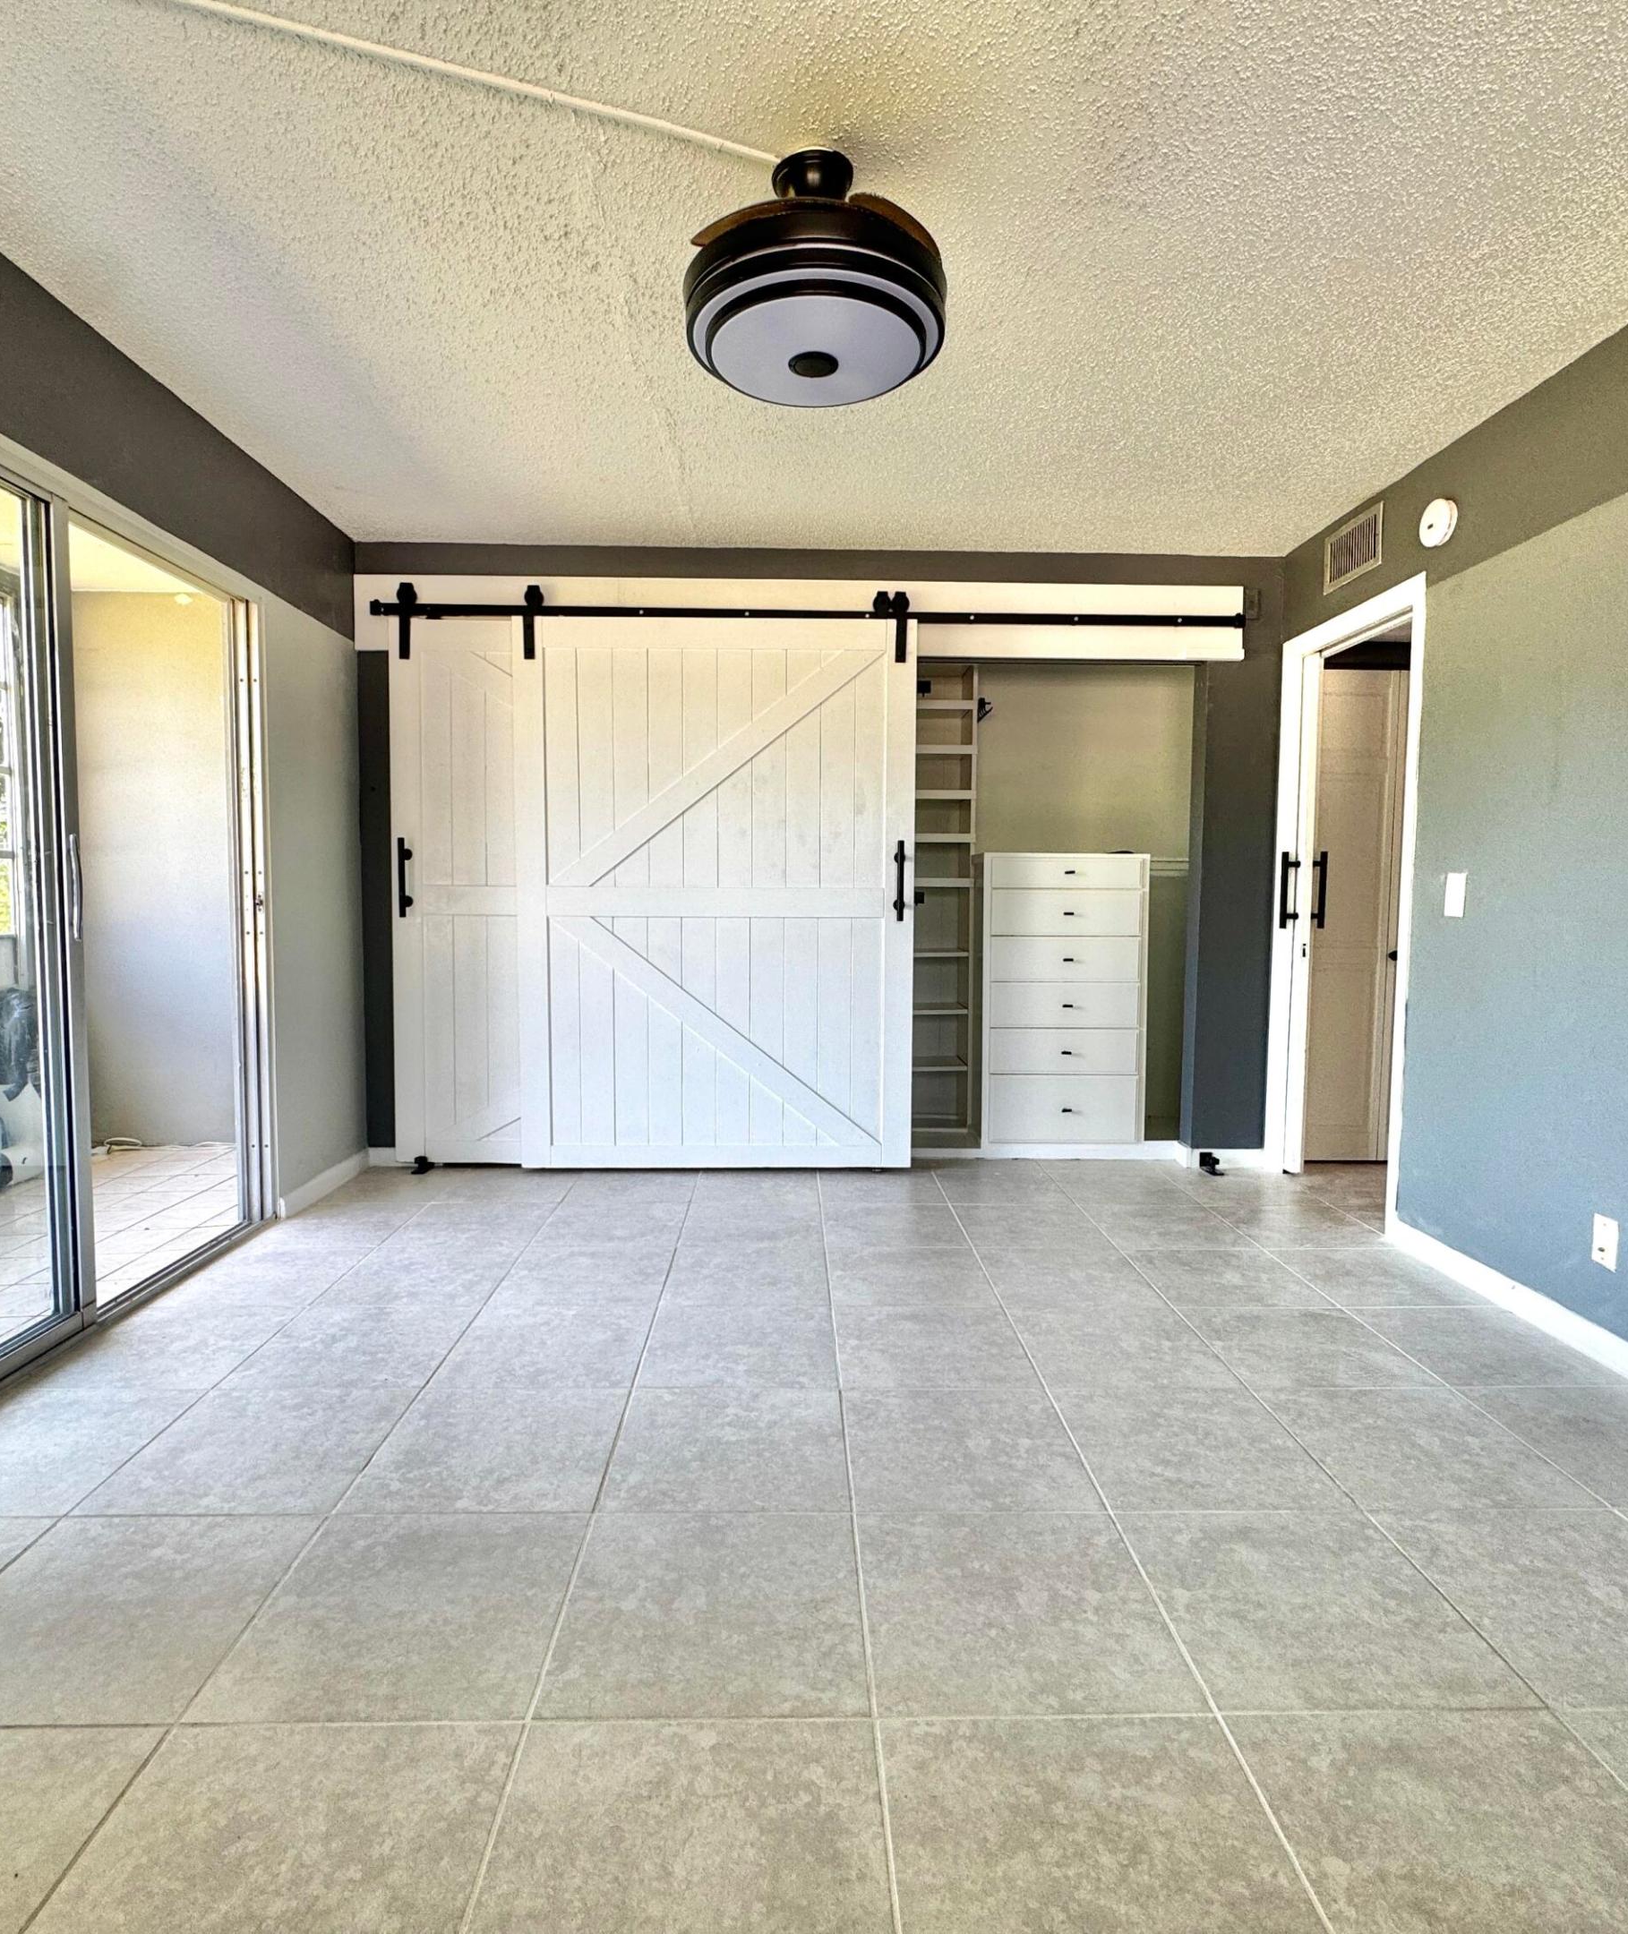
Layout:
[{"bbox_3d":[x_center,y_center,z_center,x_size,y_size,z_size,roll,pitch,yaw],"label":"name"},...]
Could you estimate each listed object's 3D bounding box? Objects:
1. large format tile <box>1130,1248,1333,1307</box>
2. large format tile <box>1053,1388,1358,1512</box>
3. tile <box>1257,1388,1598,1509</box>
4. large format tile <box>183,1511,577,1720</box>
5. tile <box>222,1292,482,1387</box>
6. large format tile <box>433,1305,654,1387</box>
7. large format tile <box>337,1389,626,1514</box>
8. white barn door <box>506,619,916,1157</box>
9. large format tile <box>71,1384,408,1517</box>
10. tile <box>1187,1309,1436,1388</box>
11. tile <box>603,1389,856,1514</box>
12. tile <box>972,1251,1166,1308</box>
[{"bbox_3d":[1.187,0.895,3.008,0.454,0.010,0.454,0,4,-1],"label":"large format tile"},{"bbox_3d":[0.753,0.966,2.102,0.455,0.015,0.460,0,4,-1],"label":"large format tile"},{"bbox_3d":[1.208,0.962,2.097,0.454,0.010,0.454,0,4,-1],"label":"tile"},{"bbox_3d":[-0.609,0.982,1.599,0.455,0.010,0.455,0,4,-1],"label":"large format tile"},{"bbox_3d":[-1.089,0.913,2.498,0.455,0.010,0.455,0,4,-1],"label":"tile"},{"bbox_3d":[-0.632,0.917,2.510,0.455,0.010,0.455,0,4,-1],"label":"large format tile"},{"bbox_3d":[-0.619,0.947,2.052,0.454,0.010,0.454,0,4,-1],"label":"large format tile"},{"bbox_3d":[-0.367,-0.257,3.979,1.501,2.075,0.040,0,4,-1],"label":"white barn door"},{"bbox_3d":[-1.083,0.950,2.055,0.455,0.015,0.460,0,4,-1],"label":"large format tile"},{"bbox_3d":[1.200,0.938,2.579,0.455,0.015,0.460,0,4,-1],"label":"tile"},{"bbox_3d":[-0.164,0.953,2.066,0.455,0.010,0.455,0,4,-1],"label":"tile"},{"bbox_3d":[0.727,0.896,3.001,0.455,0.010,0.455,0,4,-1],"label":"tile"}]

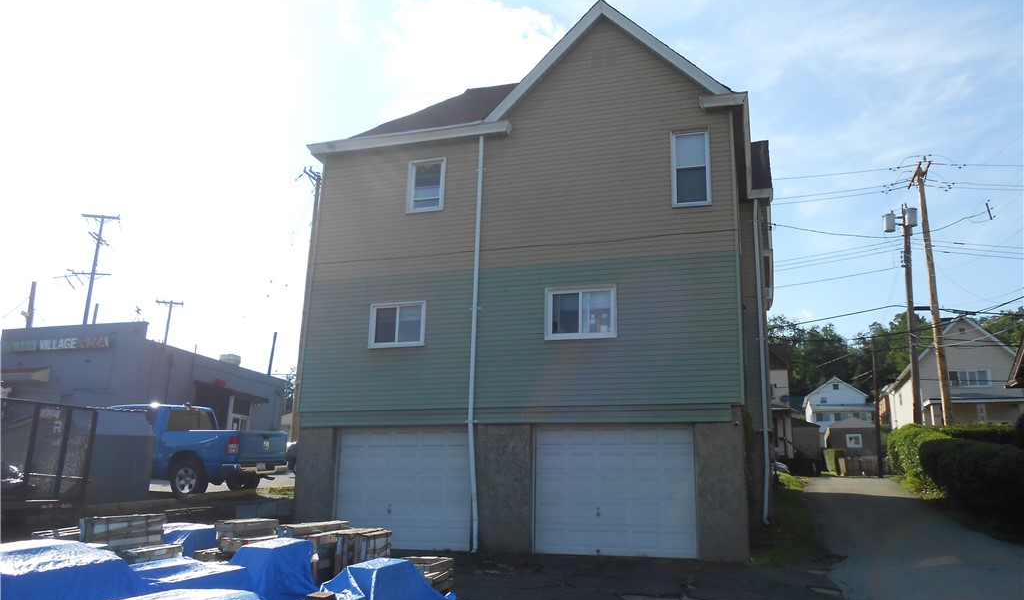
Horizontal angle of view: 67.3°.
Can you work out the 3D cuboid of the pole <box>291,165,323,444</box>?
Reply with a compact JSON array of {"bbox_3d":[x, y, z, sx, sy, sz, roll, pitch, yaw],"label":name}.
[{"bbox_3d":[-7.547,0.976,28.000,0.500,11.900,2.300,-3,-16,18],"label":"pole"}]

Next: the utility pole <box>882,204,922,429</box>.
[{"bbox_3d":[14.495,1.319,27.800,1.350,10.400,1.200,-3,-16,18],"label":"utility pole"}]

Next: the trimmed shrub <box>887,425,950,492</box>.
[{"bbox_3d":[13.866,5.386,26.300,2.000,2.100,4.000,-3,-16,18],"label":"trimmed shrub"}]

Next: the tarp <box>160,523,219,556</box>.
[{"bbox_3d":[-4.417,3.443,10.700,0.850,0.650,1.450,0,-15,4],"label":"tarp"}]

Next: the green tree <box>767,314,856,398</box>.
[{"bbox_3d":[35.826,7.117,92.000,10.500,11.500,10.000,-3,-16,18],"label":"green tree"}]

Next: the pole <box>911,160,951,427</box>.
[{"bbox_3d":[15.382,0.528,28.000,0.700,11.900,2.400,-3,-16,18],"label":"pole"}]

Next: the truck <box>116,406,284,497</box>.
[{"bbox_3d":[-8.150,3.430,17.400,5.850,1.950,2.080,-2,-13,14],"label":"truck"}]

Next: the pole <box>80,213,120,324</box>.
[{"bbox_3d":[-25.189,2.370,45.000,2.500,15.500,1.000,4,-15,-9],"label":"pole"}]

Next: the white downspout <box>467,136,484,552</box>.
[{"bbox_3d":[-0.667,0.628,15.290,0.180,8.340,0.280,-3,-16,18],"label":"white downspout"}]

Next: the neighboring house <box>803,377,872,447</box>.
[{"bbox_3d":[34.808,11.954,81.000,6.800,7.400,8.800,-3,-16,18],"label":"neighboring house"}]

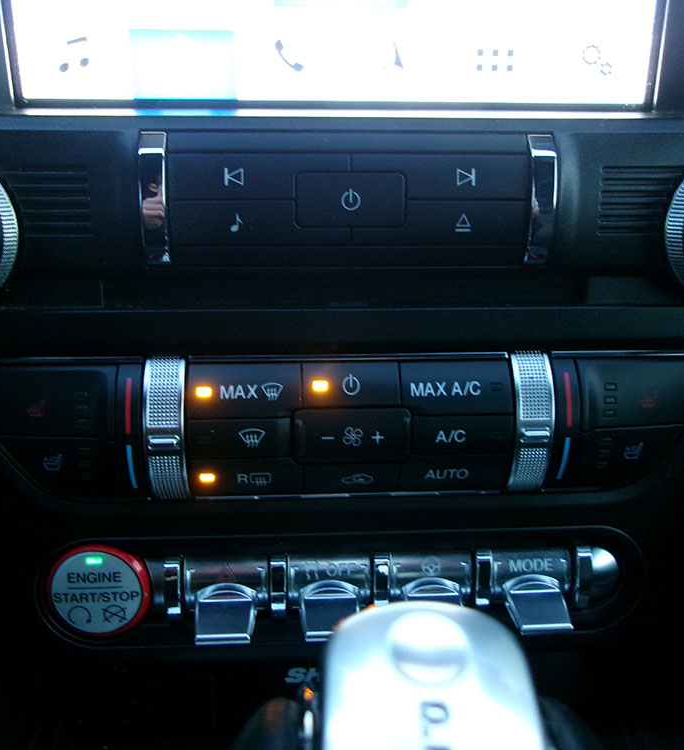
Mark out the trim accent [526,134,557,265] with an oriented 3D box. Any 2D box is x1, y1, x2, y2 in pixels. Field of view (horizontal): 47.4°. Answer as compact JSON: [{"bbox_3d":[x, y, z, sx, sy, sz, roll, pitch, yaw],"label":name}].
[{"bbox_3d":[0.056,-0.050,0.223,0.007,0.036,0.010,-1,11,-3],"label":"trim accent"}]

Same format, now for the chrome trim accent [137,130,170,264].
[{"bbox_3d":[-0.052,-0.050,0.218,0.007,0.035,0.010,-1,11,-3],"label":"chrome trim accent"}]

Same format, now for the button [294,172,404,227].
[{"bbox_3d":[0.002,-0.050,0.221,0.030,0.015,0.005,-1,11,-3],"label":"button"}]

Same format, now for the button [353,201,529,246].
[{"bbox_3d":[0.028,-0.044,0.225,0.051,0.013,0.005,-1,11,-3],"label":"button"}]

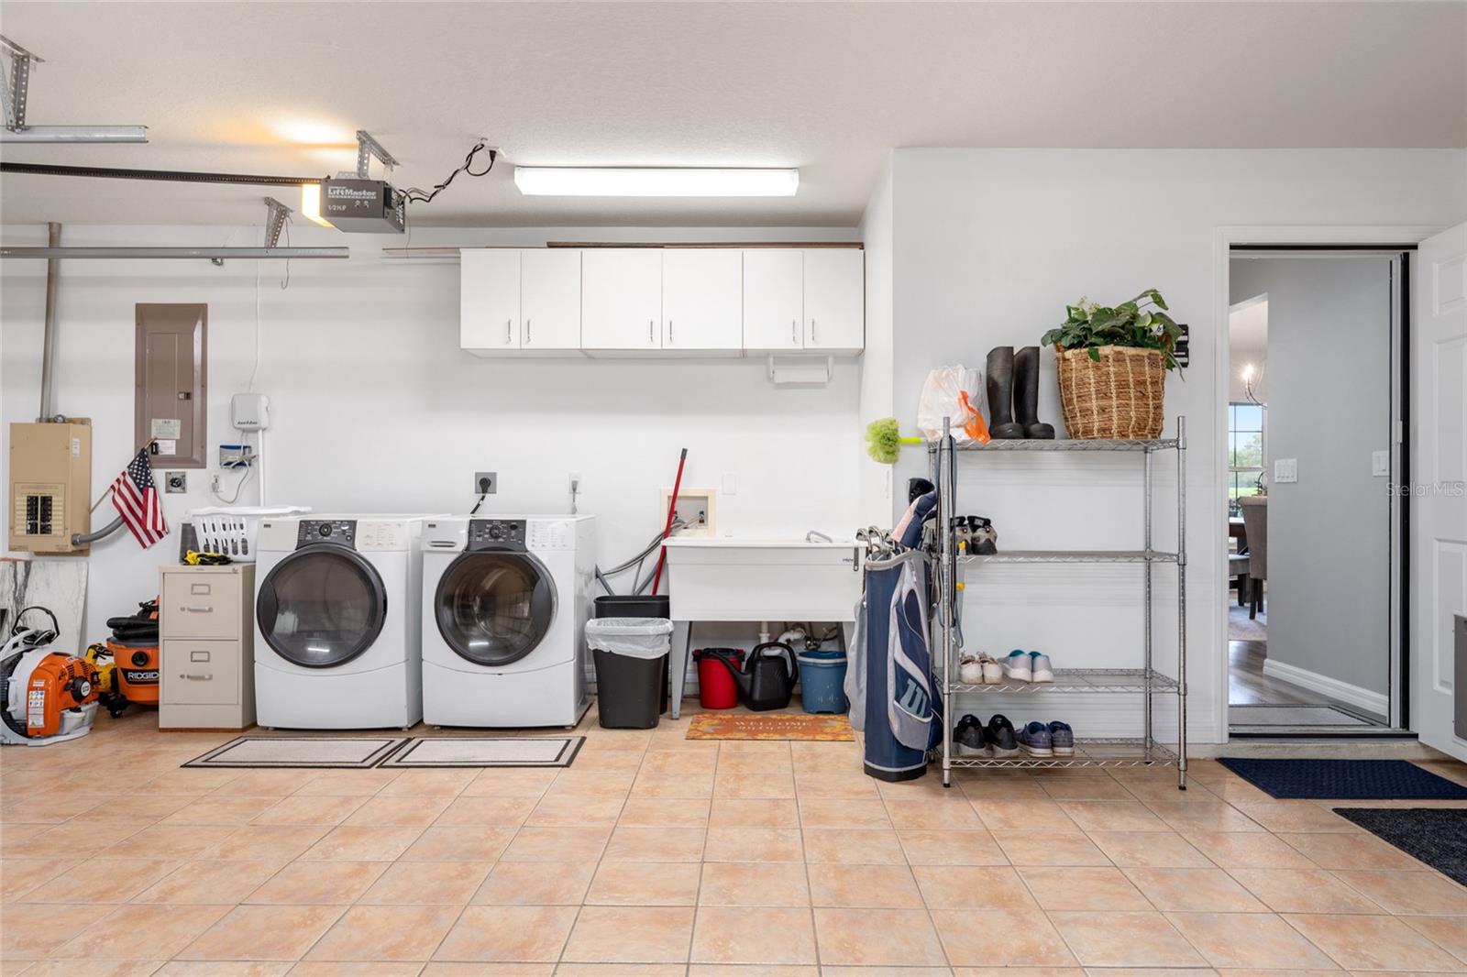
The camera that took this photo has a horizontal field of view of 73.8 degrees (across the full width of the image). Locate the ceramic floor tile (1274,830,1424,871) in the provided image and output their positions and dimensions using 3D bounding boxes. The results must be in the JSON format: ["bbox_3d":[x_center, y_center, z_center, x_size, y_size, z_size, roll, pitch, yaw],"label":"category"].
[{"bbox_3d":[1.882,1.112,2.992,0.300,0.008,0.300,0,0,1],"label":"ceramic floor tile"}]

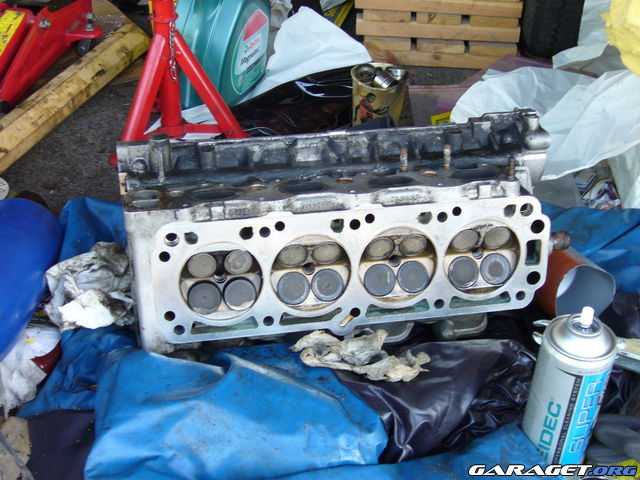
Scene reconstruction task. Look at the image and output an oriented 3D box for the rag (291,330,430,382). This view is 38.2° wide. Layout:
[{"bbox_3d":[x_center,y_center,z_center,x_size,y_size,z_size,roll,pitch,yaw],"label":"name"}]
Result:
[{"bbox_3d":[0.043,0.121,0.960,0.140,0.026,0.050,8,33,9],"label":"rag"}]

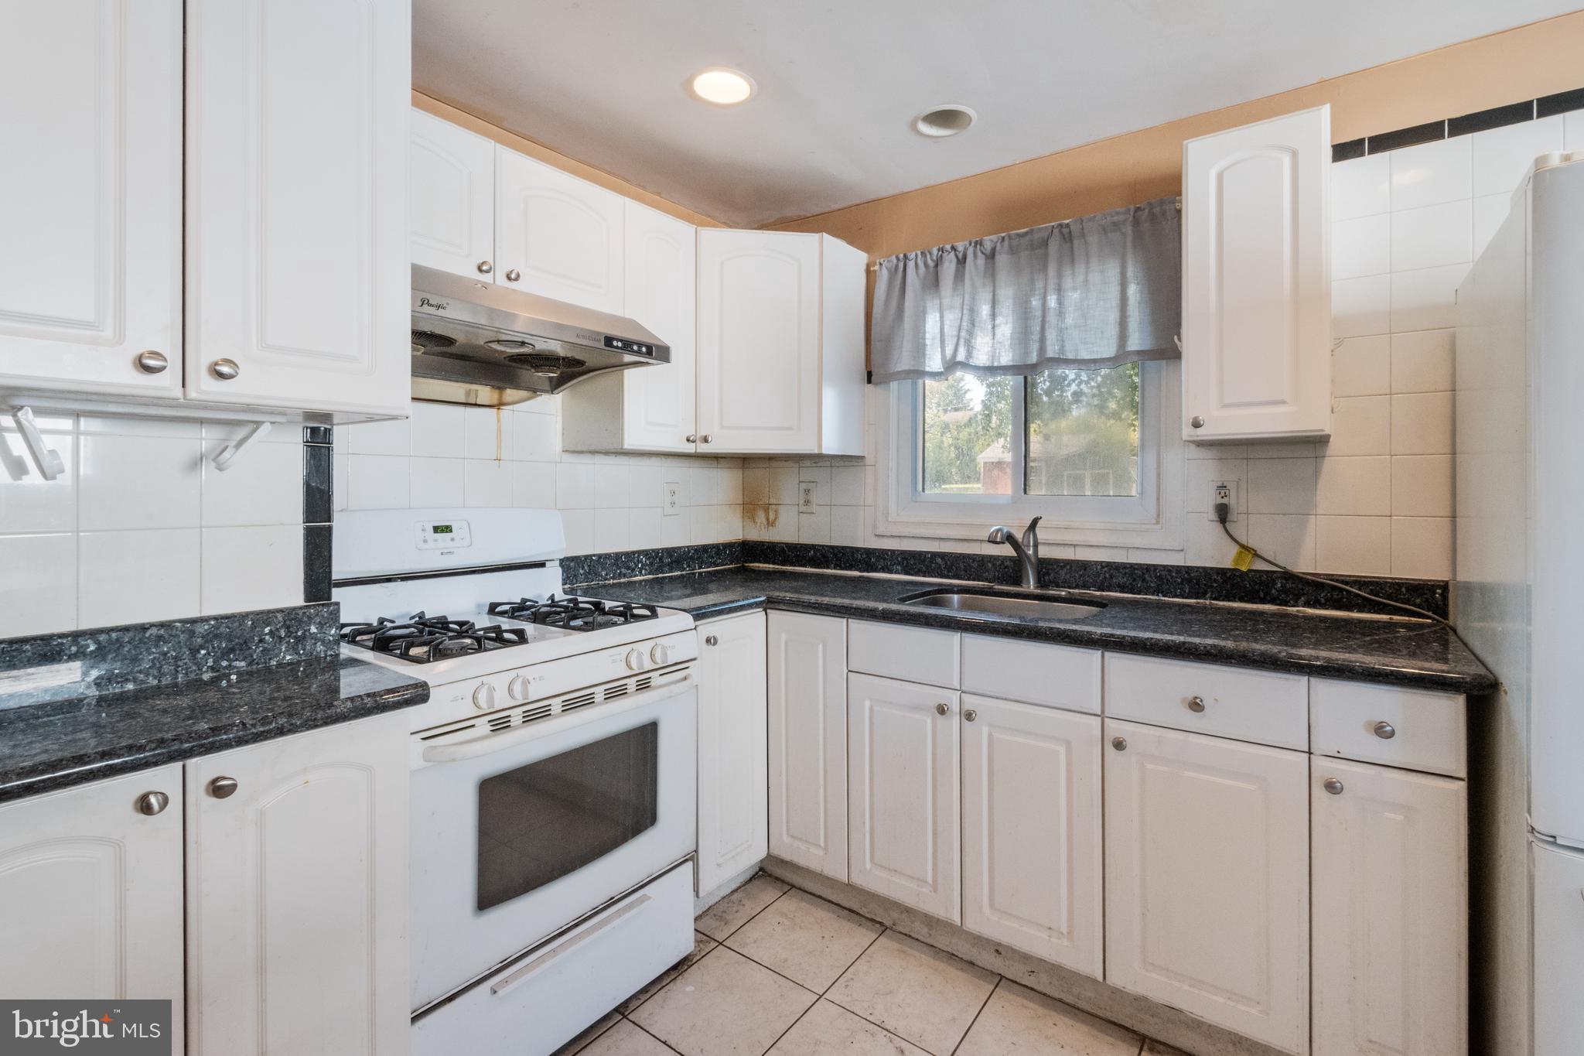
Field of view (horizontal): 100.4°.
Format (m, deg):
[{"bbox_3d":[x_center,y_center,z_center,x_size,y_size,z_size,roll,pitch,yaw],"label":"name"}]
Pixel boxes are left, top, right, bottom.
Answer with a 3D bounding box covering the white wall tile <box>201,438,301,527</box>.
[{"bbox_3d":[-1.021,-0.087,1.245,0.010,0.152,0.152,1,2,33],"label":"white wall tile"}]

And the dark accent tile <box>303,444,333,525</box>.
[{"bbox_3d":[-0.961,-0.089,1.336,0.010,0.152,0.050,1,2,33],"label":"dark accent tile"}]

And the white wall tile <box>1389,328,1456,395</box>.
[{"bbox_3d":[1.576,-0.411,1.630,0.152,0.152,0.009,2,3,36],"label":"white wall tile"}]

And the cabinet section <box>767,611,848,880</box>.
[{"bbox_3d":[0.202,0.616,2.156,0.280,0.755,0.550,1,2,35],"label":"cabinet section"}]

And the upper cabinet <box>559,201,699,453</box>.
[{"bbox_3d":[-0.550,-0.646,2.253,0.330,0.764,0.303,2,3,38],"label":"upper cabinet"}]

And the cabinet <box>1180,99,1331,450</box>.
[{"bbox_3d":[1.216,-0.607,1.746,0.305,0.760,0.330,1,2,33],"label":"cabinet"}]

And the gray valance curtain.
[{"bbox_3d":[0.719,-0.746,2.196,1.012,0.462,0.060,2,3,35],"label":"gray valance curtain"}]

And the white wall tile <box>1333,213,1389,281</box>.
[{"bbox_3d":[1.451,-0.719,1.710,0.152,0.152,0.009,2,3,36],"label":"white wall tile"}]

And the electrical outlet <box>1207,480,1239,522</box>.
[{"bbox_3d":[1.254,-0.077,1.919,0.072,0.117,0.012,2,3,35],"label":"electrical outlet"}]

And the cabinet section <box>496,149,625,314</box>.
[{"bbox_3d":[-0.757,-0.811,1.933,0.320,0.360,0.395,1,2,38],"label":"cabinet section"}]

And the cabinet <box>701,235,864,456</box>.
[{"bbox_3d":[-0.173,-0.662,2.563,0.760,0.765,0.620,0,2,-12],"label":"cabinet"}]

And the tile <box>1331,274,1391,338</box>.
[{"bbox_3d":[1.451,-0.568,1.710,0.152,0.152,0.009,2,3,36],"label":"tile"}]

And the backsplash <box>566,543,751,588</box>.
[{"bbox_3d":[-0.502,0.131,2.606,0.025,0.104,0.910,2,3,38],"label":"backsplash"}]

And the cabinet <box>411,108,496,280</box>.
[{"bbox_3d":[-1.010,-0.809,1.659,0.330,0.367,0.375,2,3,38],"label":"cabinet"}]

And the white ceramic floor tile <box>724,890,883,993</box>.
[{"bbox_3d":[0.036,1.068,1.737,0.305,0.009,0.305,2,3,36],"label":"white ceramic floor tile"}]

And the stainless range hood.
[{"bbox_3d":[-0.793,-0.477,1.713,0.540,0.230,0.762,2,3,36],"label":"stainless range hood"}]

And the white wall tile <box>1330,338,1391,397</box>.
[{"bbox_3d":[1.486,-0.426,1.739,0.143,0.153,0.010,2,3,35],"label":"white wall tile"}]

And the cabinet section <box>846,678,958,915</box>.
[{"bbox_3d":[0.445,0.697,1.981,0.330,0.595,0.550,1,2,35],"label":"cabinet section"}]

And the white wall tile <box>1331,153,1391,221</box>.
[{"bbox_3d":[1.451,-0.874,1.710,0.152,0.152,0.009,2,3,36],"label":"white wall tile"}]

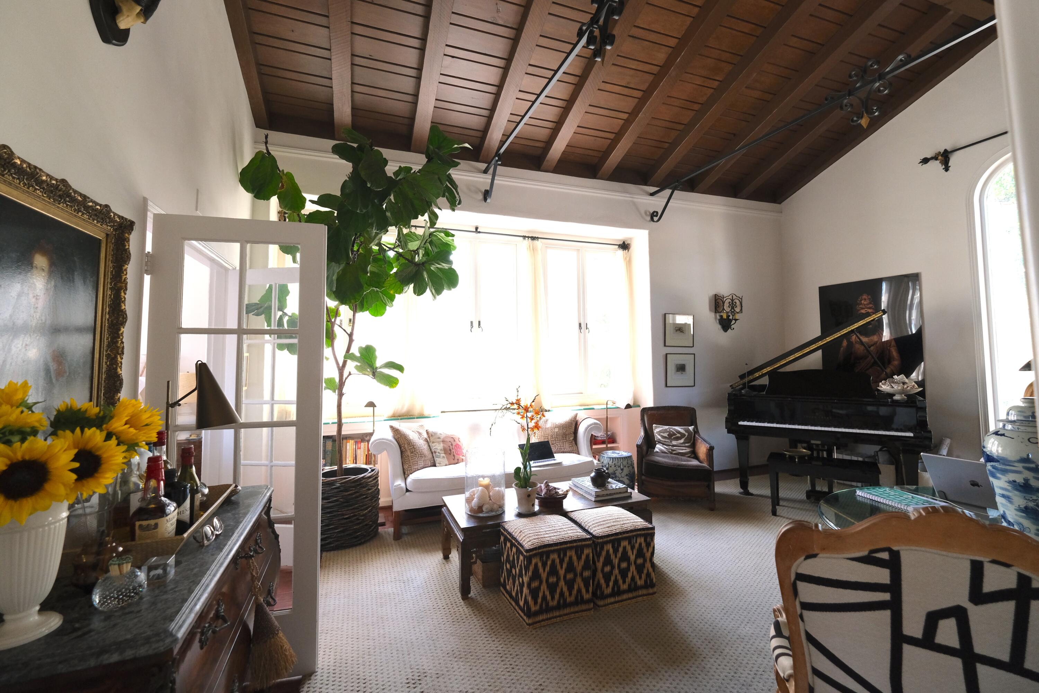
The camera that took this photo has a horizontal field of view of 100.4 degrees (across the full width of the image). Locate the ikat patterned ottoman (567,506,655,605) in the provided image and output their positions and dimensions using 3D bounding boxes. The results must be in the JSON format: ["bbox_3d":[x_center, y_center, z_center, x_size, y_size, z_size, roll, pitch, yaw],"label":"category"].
[{"bbox_3d":[0.525,1.216,2.548,0.369,0.376,0.357,1,-4,-22],"label":"ikat patterned ottoman"}]

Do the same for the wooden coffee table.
[{"bbox_3d":[0.182,1.240,2.977,1.334,0.383,0.635,1,-4,-22],"label":"wooden coffee table"}]

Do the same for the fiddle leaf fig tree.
[{"bbox_3d":[-1.201,-0.306,3.373,1.600,2.570,1.300,0,-3,-19],"label":"fiddle leaf fig tree"}]

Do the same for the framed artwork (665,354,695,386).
[{"bbox_3d":[1.835,0.276,4.937,0.399,0.381,0.024,1,-3,-19],"label":"framed artwork"}]

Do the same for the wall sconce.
[{"bbox_3d":[2.473,-0.387,5.132,0.342,0.435,0.137,1,-3,-19],"label":"wall sconce"}]

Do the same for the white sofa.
[{"bbox_3d":[-0.319,1.068,3.978,2.013,0.850,0.860,1,-4,-22],"label":"white sofa"}]

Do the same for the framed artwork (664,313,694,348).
[{"bbox_3d":[1.832,-0.181,4.963,0.399,0.378,0.024,1,-3,-19],"label":"framed artwork"}]

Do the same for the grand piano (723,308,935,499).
[{"bbox_3d":[3.088,0.598,4.390,1.480,1.760,1.740,-3,-4,39],"label":"grand piano"}]

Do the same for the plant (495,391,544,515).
[{"bbox_3d":[-0.005,0.657,2.767,0.332,0.765,0.280,-1,-3,0],"label":"plant"}]

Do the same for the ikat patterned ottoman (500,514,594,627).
[{"bbox_3d":[0.143,1.216,2.428,0.389,0.411,0.397,1,-3,-23],"label":"ikat patterned ottoman"}]

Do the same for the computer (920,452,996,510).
[{"bbox_3d":[1.825,0.530,1.682,0.270,0.200,0.283,1,-3,-19],"label":"computer"}]

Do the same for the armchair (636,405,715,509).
[{"bbox_3d":[1.480,1.074,4.331,0.650,0.850,0.743,-1,-3,7],"label":"armchair"}]

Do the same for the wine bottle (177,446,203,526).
[{"bbox_3d":[-1.020,0.440,1.337,0.066,0.263,0.066,0,-3,-19],"label":"wine bottle"}]

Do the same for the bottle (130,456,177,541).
[{"bbox_3d":[-1.022,0.439,1.217,0.092,0.254,0.092,0,-3,-19],"label":"bottle"}]

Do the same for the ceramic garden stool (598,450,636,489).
[{"bbox_3d":[0.941,1.269,4.160,0.352,0.449,0.352,1,-4,-23],"label":"ceramic garden stool"}]

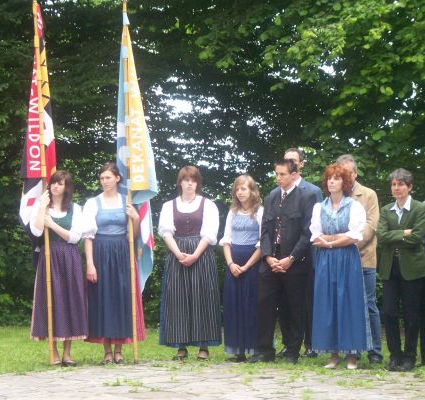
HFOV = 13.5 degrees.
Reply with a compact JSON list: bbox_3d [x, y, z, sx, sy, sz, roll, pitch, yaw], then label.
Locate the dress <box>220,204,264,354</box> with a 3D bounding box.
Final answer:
[{"bbox_3d":[0.265,0.704,15.650,0.420,1.294,0.360,0,1,13],"label":"dress"}]

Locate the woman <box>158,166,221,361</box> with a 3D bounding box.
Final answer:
[{"bbox_3d":[-0.195,0.562,15.950,0.540,1.717,0.460,0,0,-2],"label":"woman"}]

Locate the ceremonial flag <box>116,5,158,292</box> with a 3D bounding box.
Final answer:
[{"bbox_3d":[-0.656,-0.450,15.750,0.370,2.517,0.350,-2,0,0],"label":"ceremonial flag"}]

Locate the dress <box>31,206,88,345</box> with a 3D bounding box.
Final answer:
[{"bbox_3d":[-1.325,0.619,15.600,0.500,1.195,0.400,0,0,5],"label":"dress"}]

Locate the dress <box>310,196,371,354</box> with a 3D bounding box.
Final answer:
[{"bbox_3d":[1.090,0.643,15.350,0.500,1.346,0.440,0,0,20],"label":"dress"}]

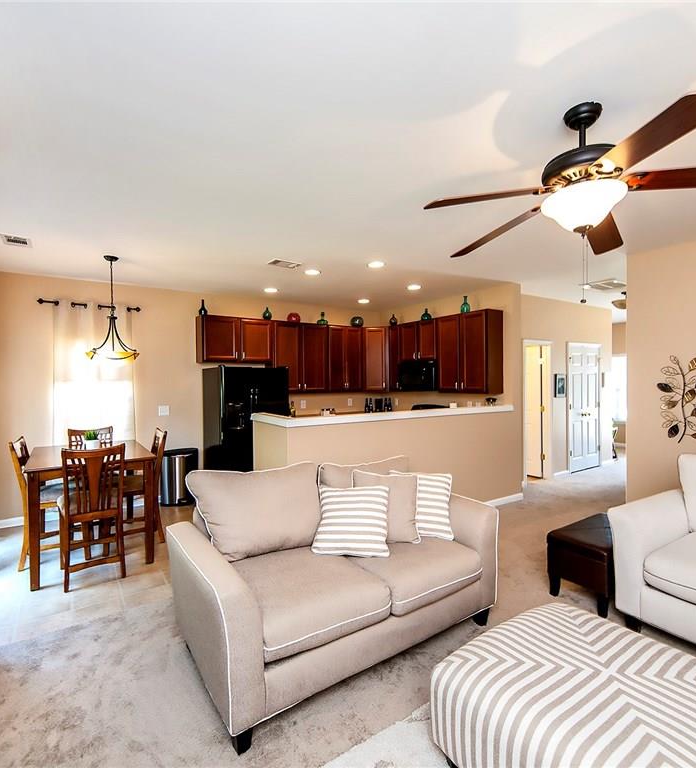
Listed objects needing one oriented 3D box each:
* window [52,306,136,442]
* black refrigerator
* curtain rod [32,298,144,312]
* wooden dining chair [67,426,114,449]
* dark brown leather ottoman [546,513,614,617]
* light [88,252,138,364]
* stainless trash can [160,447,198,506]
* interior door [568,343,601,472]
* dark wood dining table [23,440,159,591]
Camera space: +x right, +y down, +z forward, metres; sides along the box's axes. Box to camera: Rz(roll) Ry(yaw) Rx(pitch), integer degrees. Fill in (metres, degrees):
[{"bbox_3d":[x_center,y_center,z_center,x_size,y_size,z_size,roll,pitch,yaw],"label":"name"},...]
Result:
[{"bbox_3d":[-2.895,0.256,4.795,0.820,2.330,0.100,-1,1,-34],"label":"window"},{"bbox_3d":[-1.342,0.632,5.458,0.900,1.740,0.760,-1,1,-34],"label":"black refrigerator"},{"bbox_3d":[-2.939,-0.901,4.766,1.030,0.060,0.090,-1,1,-34],"label":"curtain rod"},{"bbox_3d":[-2.558,0.995,4.171,0.450,1.065,0.560,-1,1,-34],"label":"wooden dining chair"},{"bbox_3d":[1.877,1.272,3.022,0.840,0.435,0.400,-1,1,-34],"label":"dark brown leather ottoman"},{"bbox_3d":[-2.242,-0.705,3.940,0.440,1.000,0.440,-1,1,-34],"label":"light"},{"bbox_3d":[-2.137,1.165,5.247,0.430,0.690,0.300,-1,1,-34],"label":"stainless trash can"},{"bbox_3d":[3.967,0.414,6.900,0.980,2.060,0.060,-1,1,-34],"label":"interior door"},{"bbox_3d":[-2.342,1.080,3.793,0.890,0.900,1.240,-1,1,-34],"label":"dark wood dining table"}]

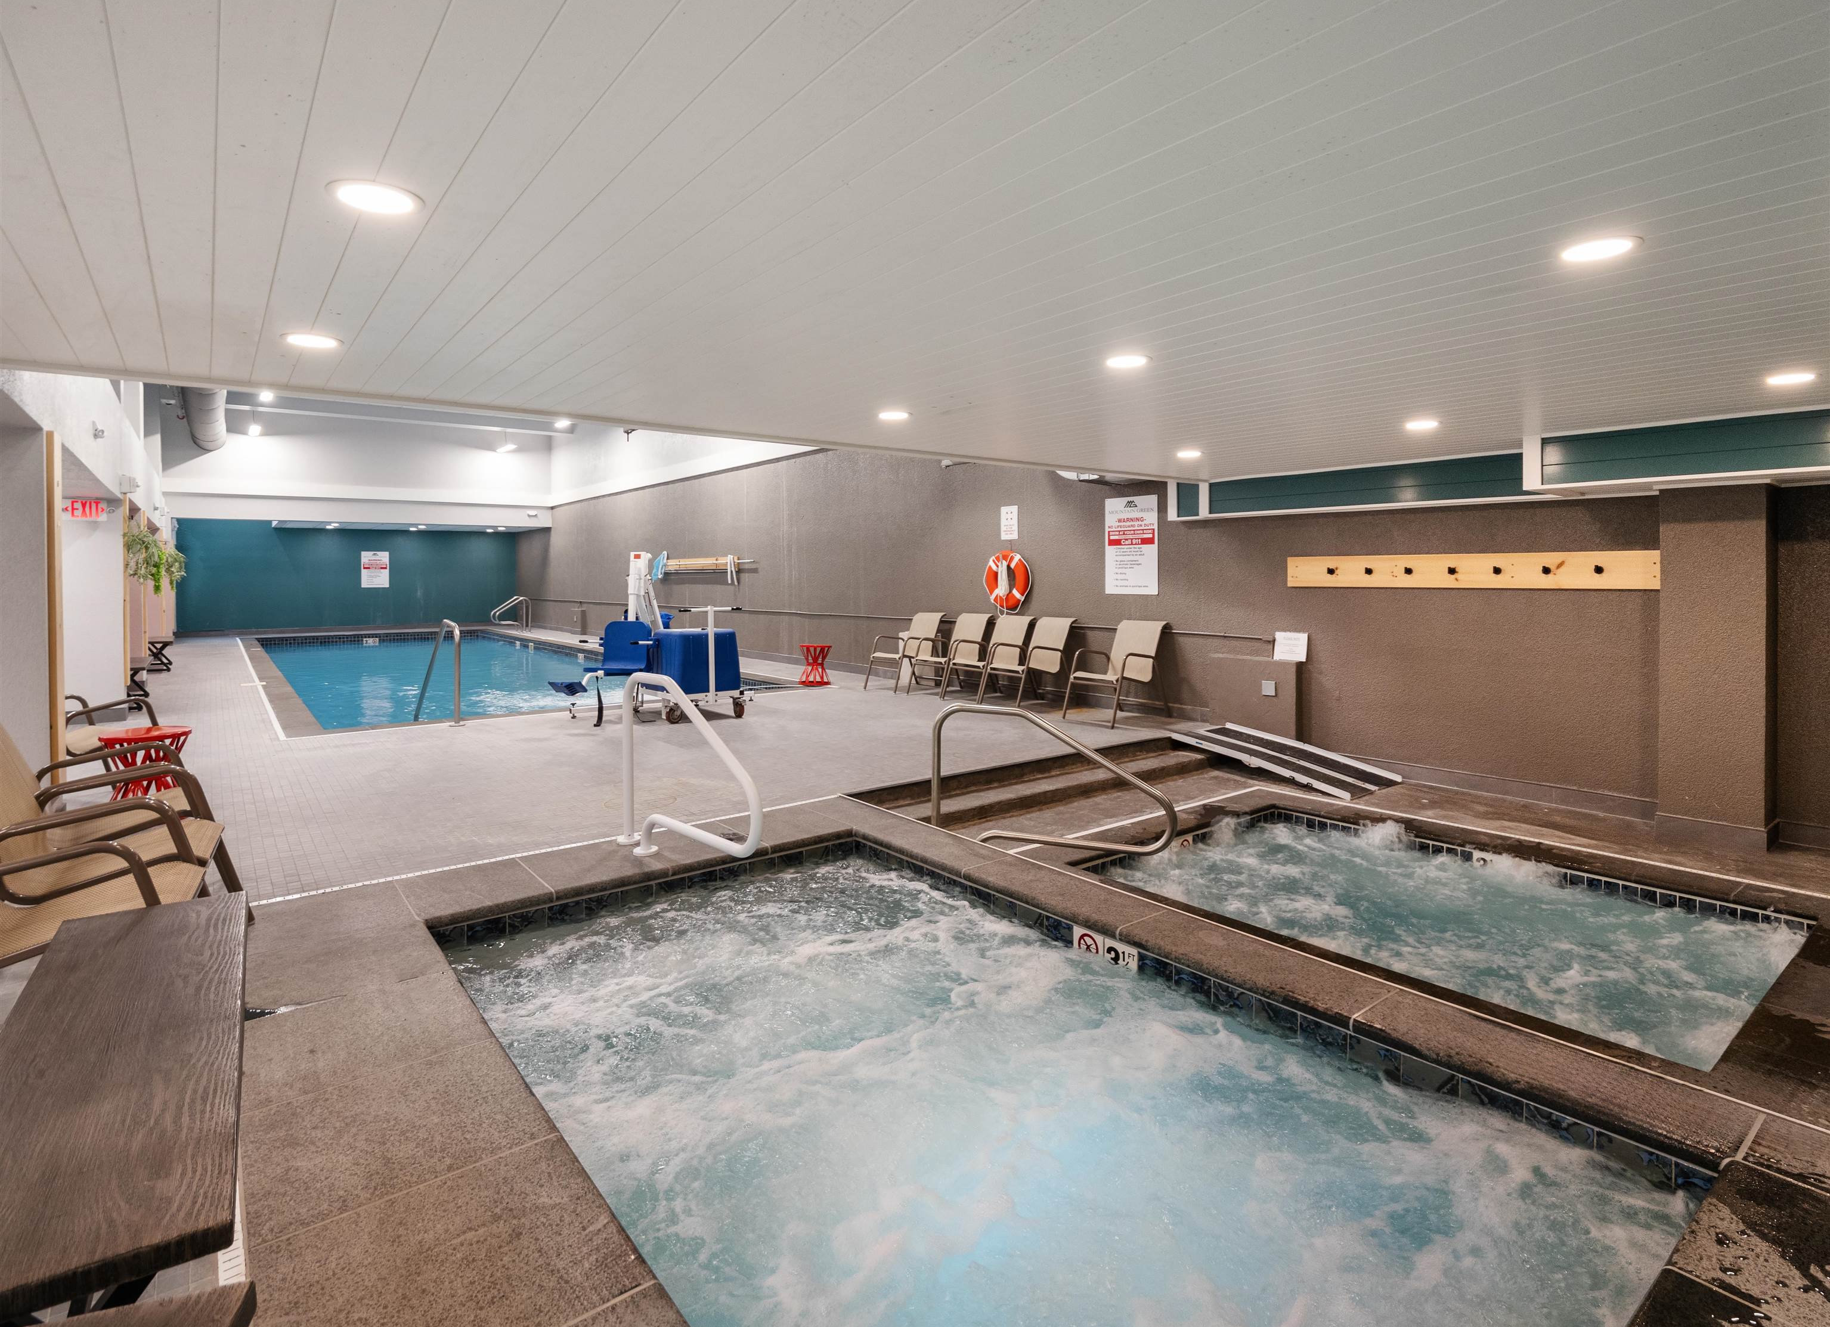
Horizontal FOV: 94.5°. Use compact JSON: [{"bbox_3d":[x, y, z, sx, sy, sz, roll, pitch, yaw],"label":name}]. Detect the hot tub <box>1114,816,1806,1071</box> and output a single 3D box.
[{"bbox_3d":[2.365,1.352,4.002,1.873,0.594,2.385,-4,5,-38],"label":"hot tub"}]

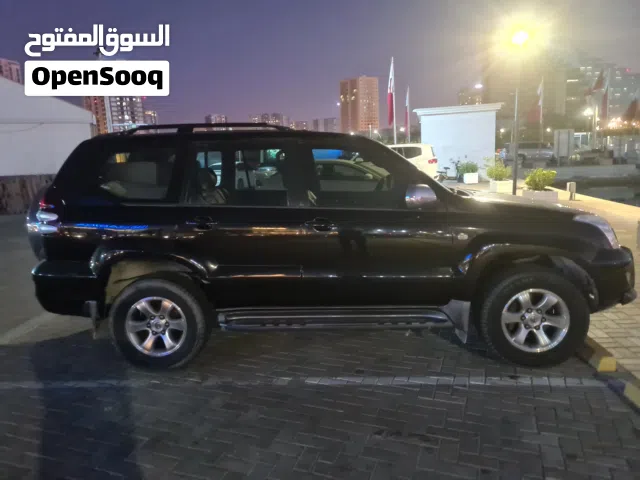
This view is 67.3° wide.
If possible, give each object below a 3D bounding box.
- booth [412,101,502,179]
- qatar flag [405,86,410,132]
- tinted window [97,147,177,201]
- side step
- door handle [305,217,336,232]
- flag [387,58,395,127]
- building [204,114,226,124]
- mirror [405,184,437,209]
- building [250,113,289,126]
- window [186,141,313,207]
[{"bbox_3d":[6.957,-4.790,24.120,4.140,3.510,3.600,0,10,16],"label":"booth"},{"bbox_3d":[9.859,-14.704,54.161,0.620,4.900,0.500,-1,9,11],"label":"qatar flag"},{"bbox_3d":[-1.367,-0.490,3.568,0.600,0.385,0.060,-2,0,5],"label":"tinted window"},{"bbox_3d":[0.103,0.585,3.598,1.700,0.100,0.200,-2,9,5],"label":"side step"},{"bbox_3d":[0.004,-0.110,3.397,0.215,0.095,0.060,-2,9,5],"label":"door handle"},{"bbox_3d":[5.573,-11.739,38.000,0.600,5.530,0.450,-3,10,0],"label":"flag"},{"bbox_3d":[-133.416,-131.709,625.221,28.000,61.300,25.000,-5,10,-11],"label":"building"},{"bbox_3d":[0.669,-0.295,3.254,0.180,0.170,0.250,-2,10,5],"label":"mirror"},{"bbox_3d":[-63.809,-133.903,625.065,48.000,59.400,28.000,-3,10,-5],"label":"building"},{"bbox_3d":[-0.523,-0.486,3.523,0.950,0.490,0.060,-2,0,5],"label":"window"}]

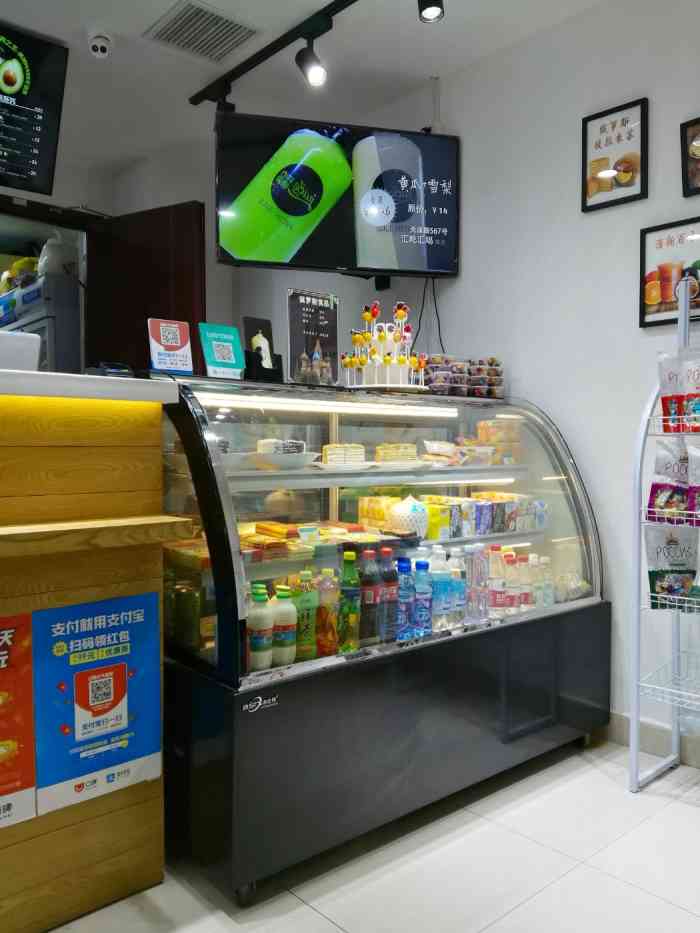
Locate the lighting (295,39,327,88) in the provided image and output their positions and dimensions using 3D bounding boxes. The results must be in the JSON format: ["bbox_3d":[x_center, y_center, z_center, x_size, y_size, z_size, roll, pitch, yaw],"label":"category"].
[{"bbox_3d":[-0.138,-1.426,2.480,0.080,0.170,0.115,0,0,-37],"label":"lighting"}]

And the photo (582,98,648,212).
[{"bbox_3d":[0.916,-1.076,2.437,0.020,0.335,0.243,0,0,-41],"label":"photo"}]

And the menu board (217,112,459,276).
[{"bbox_3d":[-0.037,-1.072,2.824,0.972,0.568,0.075,0,2,-11],"label":"menu board"}]

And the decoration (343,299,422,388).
[{"bbox_3d":[0.115,-0.435,2.480,0.285,0.318,0.285,0,0,0],"label":"decoration"}]

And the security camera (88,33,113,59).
[{"bbox_3d":[-0.949,-1.601,2.665,0.092,0.075,0.092,0,0,-18],"label":"security camera"}]

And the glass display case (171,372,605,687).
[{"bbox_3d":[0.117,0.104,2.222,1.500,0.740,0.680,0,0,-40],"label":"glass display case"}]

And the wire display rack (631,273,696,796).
[{"bbox_3d":[1.094,0.185,1.976,0.290,1.550,0.470,0,0,-41],"label":"wire display rack"}]

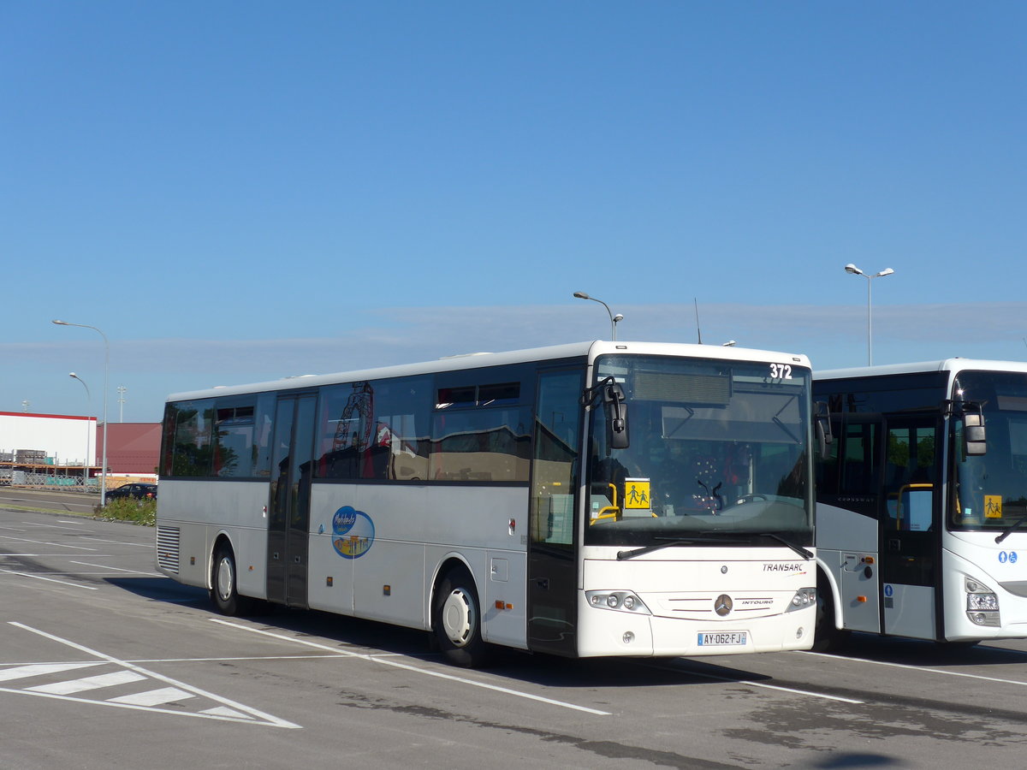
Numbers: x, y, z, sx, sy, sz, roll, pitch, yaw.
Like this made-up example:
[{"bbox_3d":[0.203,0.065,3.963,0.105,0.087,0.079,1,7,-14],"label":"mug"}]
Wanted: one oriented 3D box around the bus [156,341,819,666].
[{"bbox_3d":[-1.209,1.400,21.070,2.550,3.170,12.870,3,-4,-28],"label":"bus"}]

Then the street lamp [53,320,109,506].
[{"bbox_3d":[-20.896,1.540,84.310,2.550,9.416,0.320,2,-3,-21],"label":"street lamp"}]

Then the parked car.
[{"bbox_3d":[-24.341,7.080,112.000,4.250,1.470,1.780,-1,-4,25],"label":"parked car"}]

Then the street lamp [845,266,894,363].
[{"bbox_3d":[11.515,0.655,56.739,1.860,9.156,0.350,3,-4,-28],"label":"street lamp"}]

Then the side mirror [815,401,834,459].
[{"bbox_3d":[2.866,0.415,16.150,0.200,0.530,0.230,-2,-4,42],"label":"side mirror"}]

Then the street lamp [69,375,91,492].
[{"bbox_3d":[-34.546,3.804,139.448,1.520,9.800,0.350,2,-4,-24],"label":"street lamp"}]

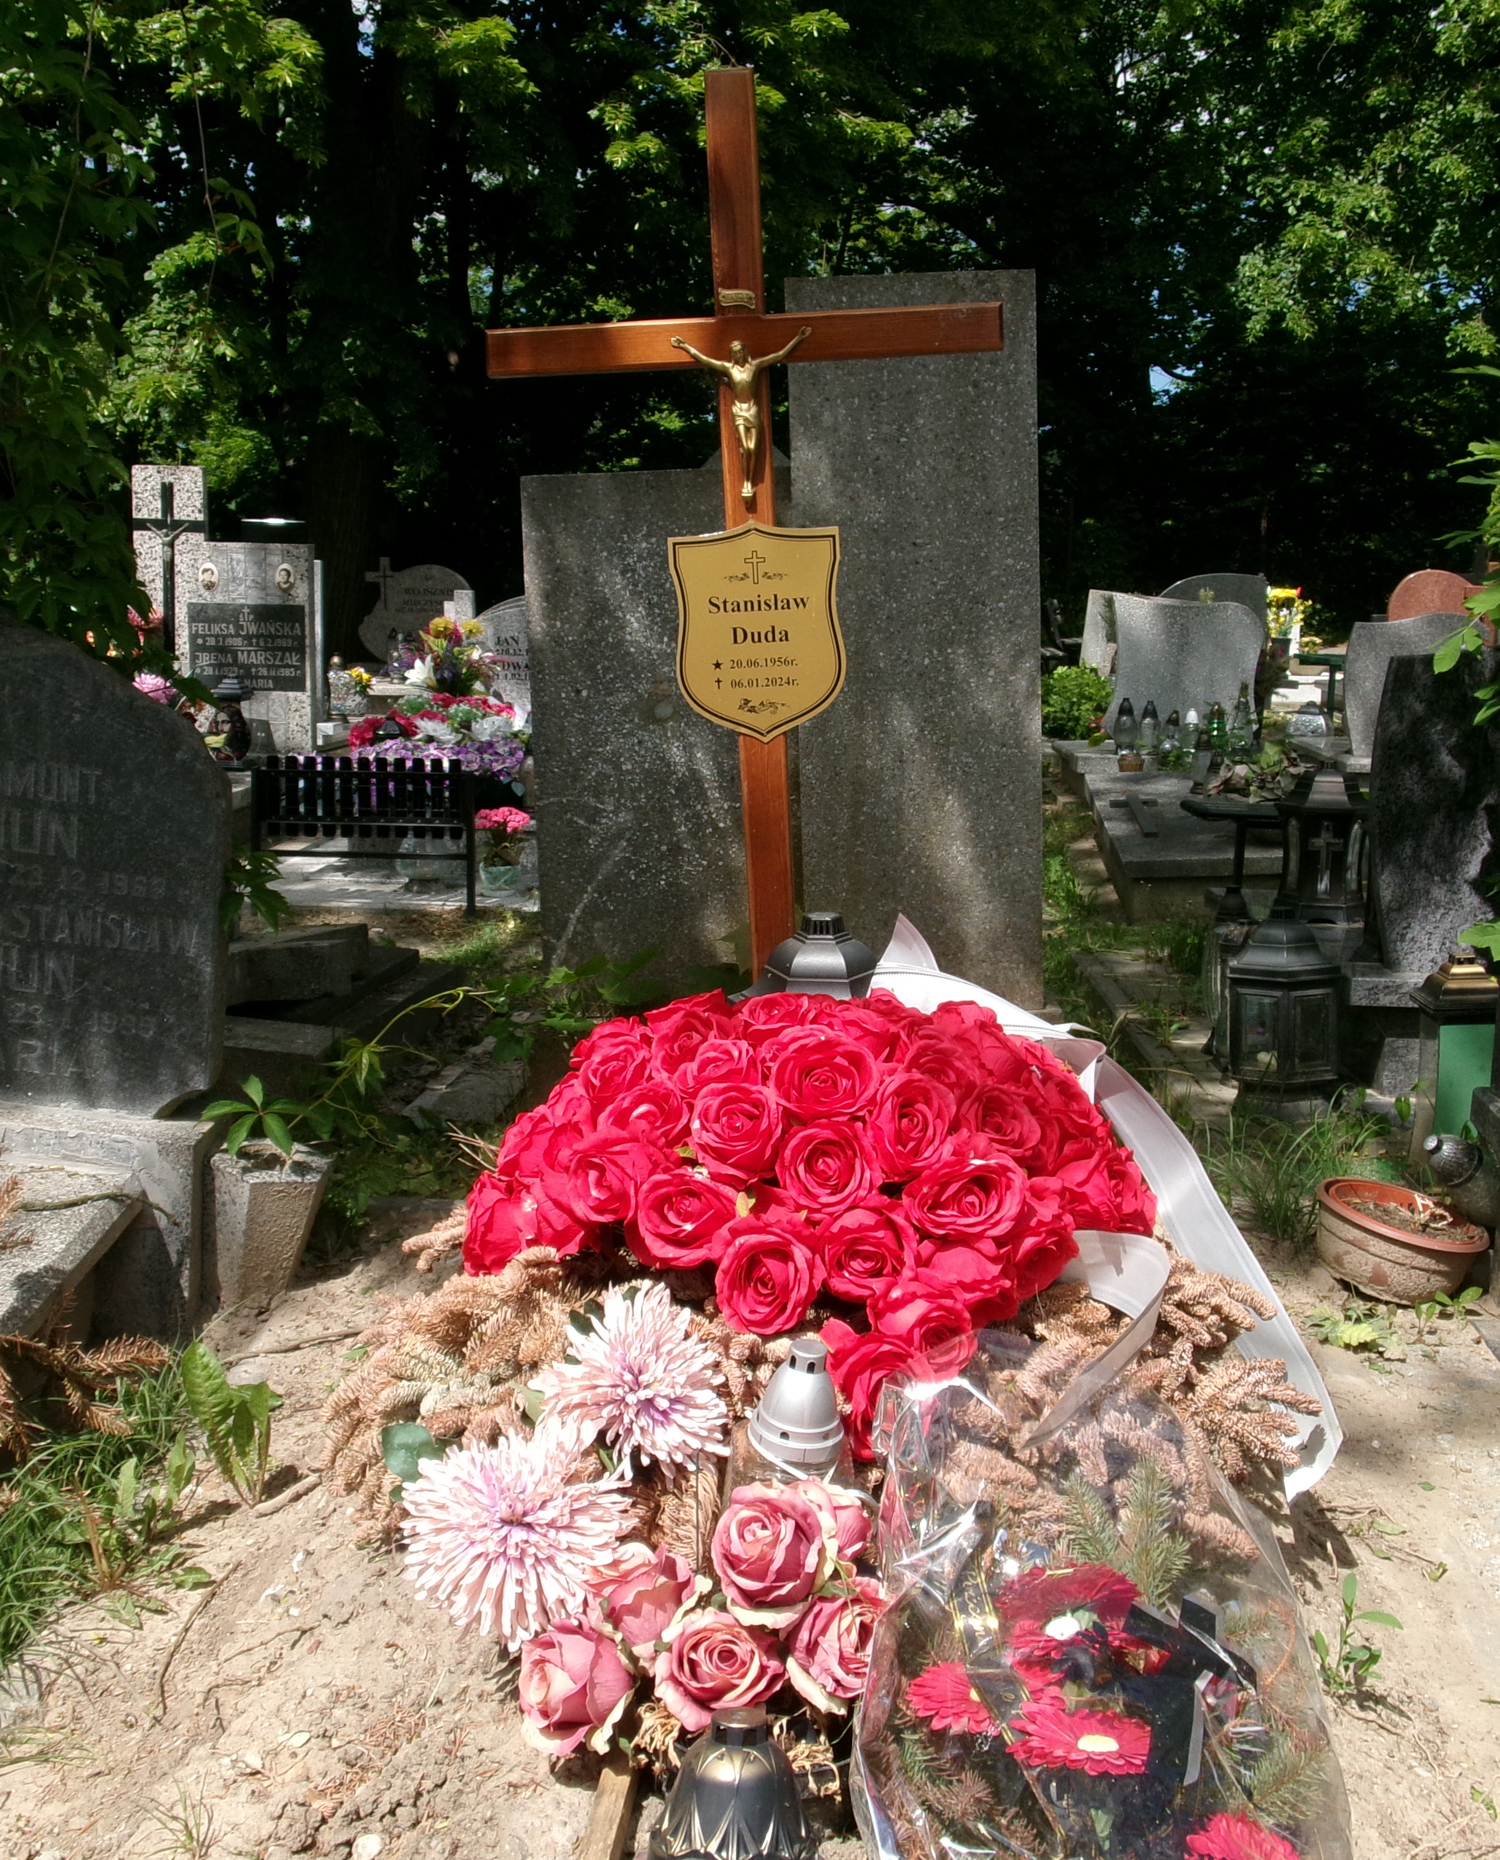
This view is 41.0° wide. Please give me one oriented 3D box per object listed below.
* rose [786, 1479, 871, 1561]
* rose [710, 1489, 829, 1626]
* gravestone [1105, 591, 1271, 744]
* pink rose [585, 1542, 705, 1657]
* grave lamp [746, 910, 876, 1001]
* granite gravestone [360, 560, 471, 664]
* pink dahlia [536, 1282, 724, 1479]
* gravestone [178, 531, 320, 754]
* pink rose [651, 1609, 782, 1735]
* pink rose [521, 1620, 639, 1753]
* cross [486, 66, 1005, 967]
[{"bbox_3d":[0.065,0.515,1.740,0.080,0.080,0.070,-7,-27,-27],"label":"rose"},{"bbox_3d":[0.015,0.526,1.690,0.095,0.105,0.080,2,-27,6],"label":"rose"},{"bbox_3d":[1.633,-0.967,7.500,0.580,0.560,0.110,1,13,3],"label":"gravestone"},{"bbox_3d":[-0.090,0.572,1.710,0.090,0.080,0.090,9,57,32],"label":"pink rose"},{"bbox_3d":[0.087,0.163,2.462,0.215,0.380,0.215,0,13,0],"label":"grave lamp"},{"bbox_3d":[-1.699,-1.601,10.200,0.570,0.560,0.110,0,13,0],"label":"granite gravestone"},{"bbox_3d":[-0.108,0.414,1.850,0.168,0.168,0.080,-1,-13,-5],"label":"pink dahlia"},{"bbox_3d":[-1.851,-1.047,7.400,0.510,0.800,0.130,0,13,-2],"label":"gravestone"},{"bbox_3d":[-0.024,0.602,1.630,0.105,0.095,0.080,0,-27,0],"label":"pink rose"},{"bbox_3d":[-0.142,0.617,1.640,0.090,0.100,0.090,11,-20,38],"label":"pink rose"},{"bbox_3d":[0.010,-0.369,2.635,0.660,1.420,0.055,-3,13,1],"label":"cross"}]

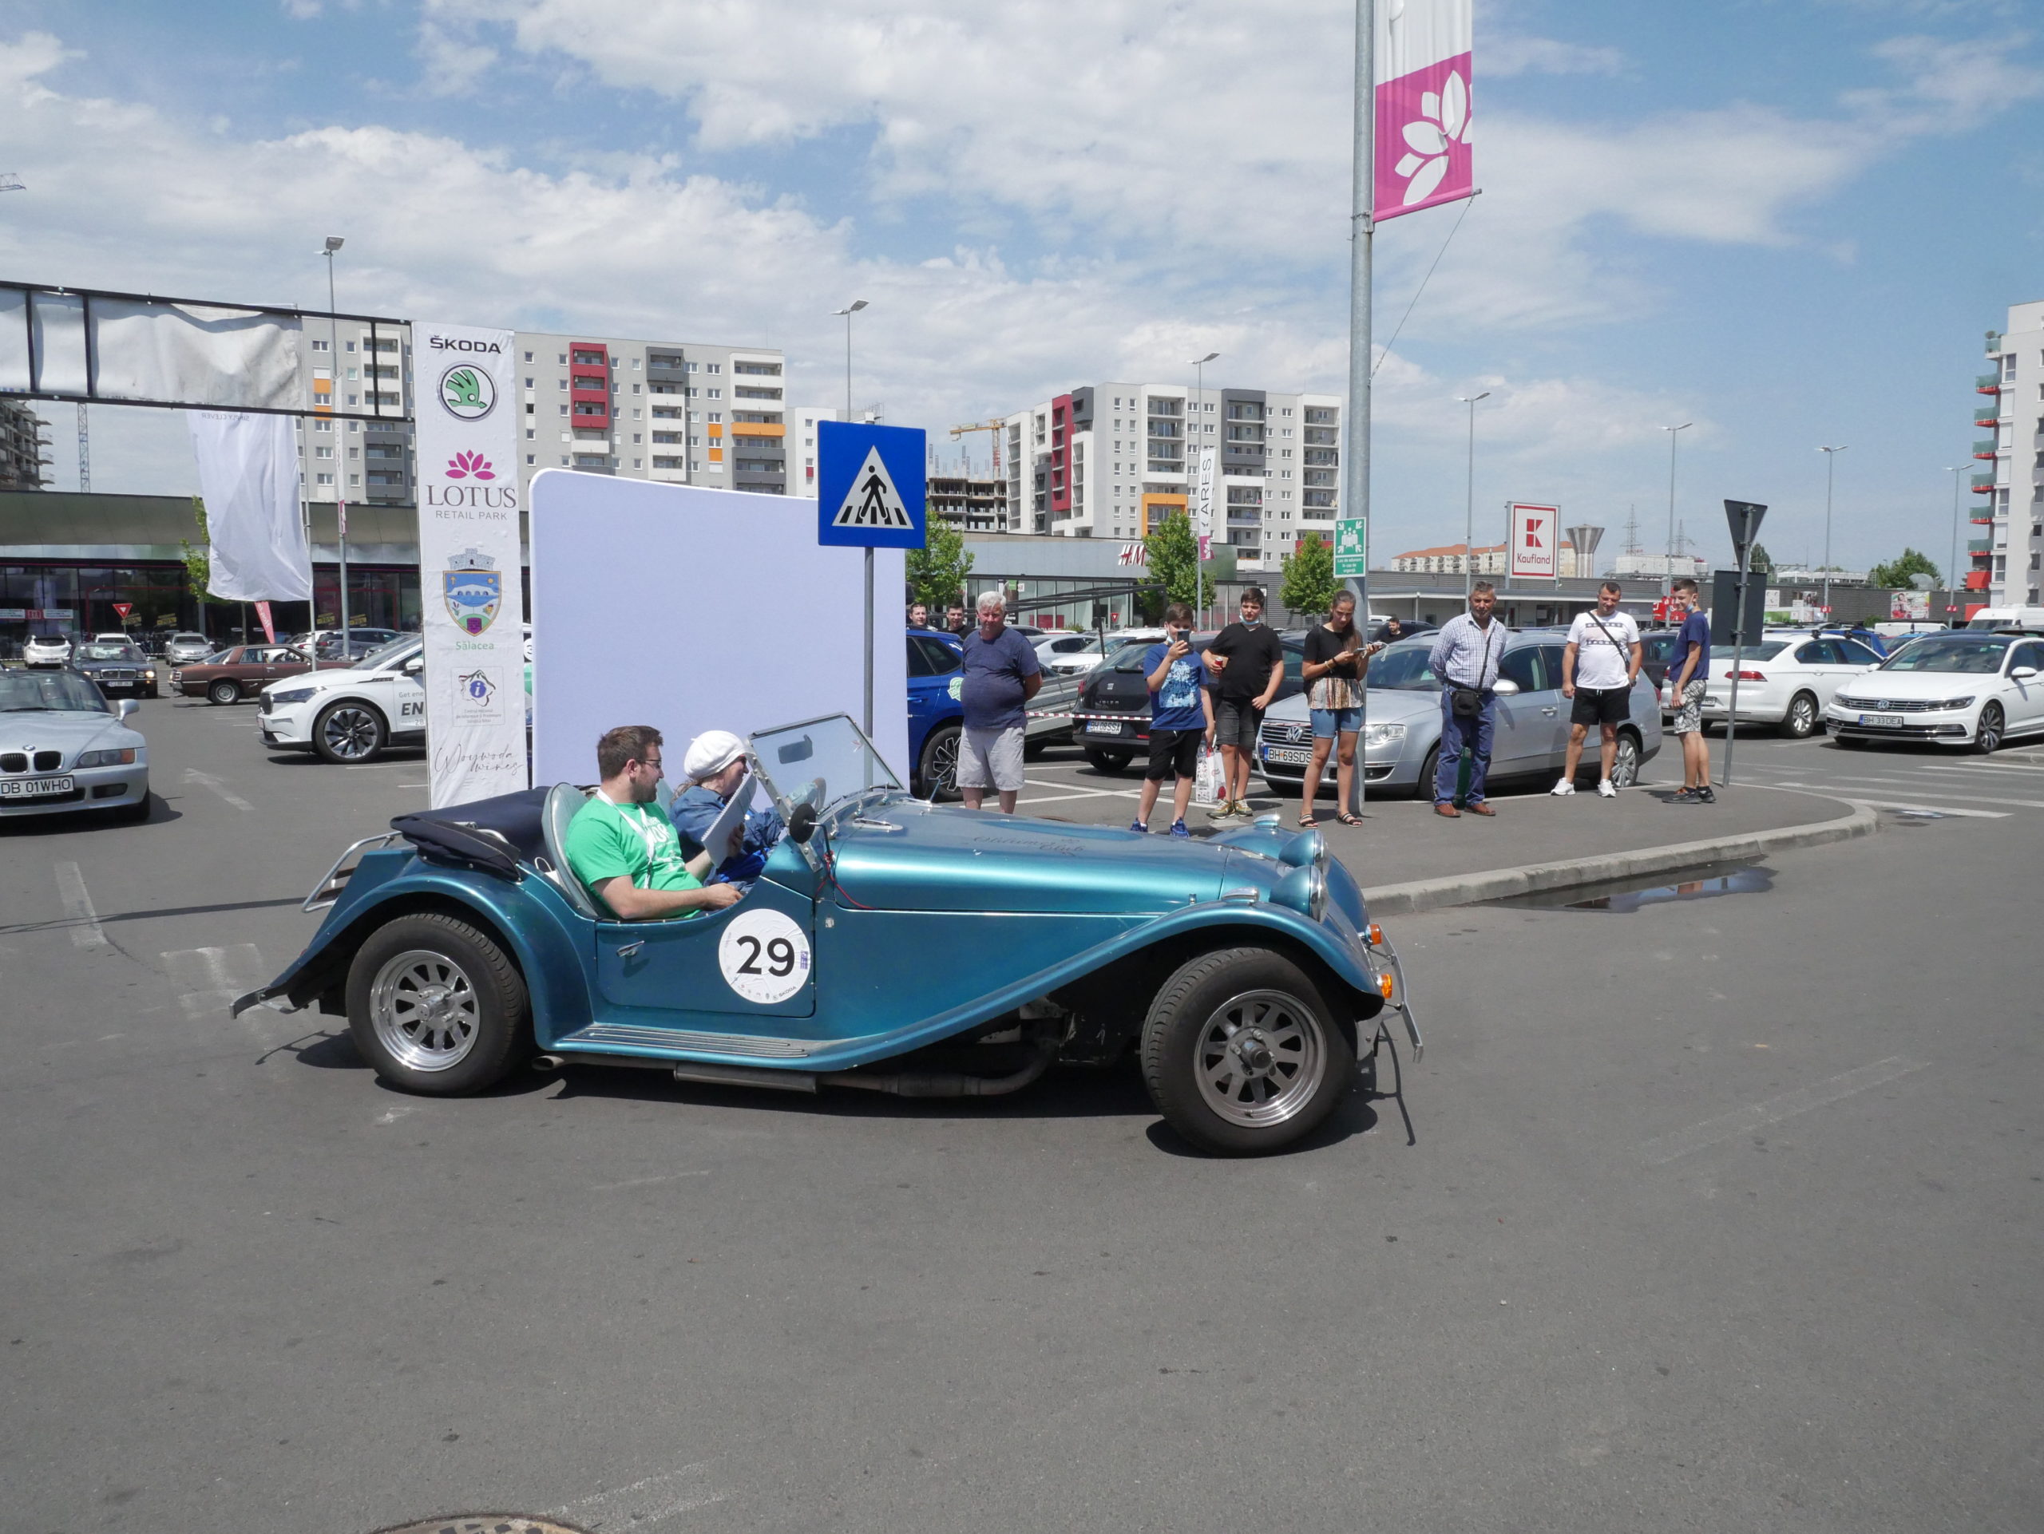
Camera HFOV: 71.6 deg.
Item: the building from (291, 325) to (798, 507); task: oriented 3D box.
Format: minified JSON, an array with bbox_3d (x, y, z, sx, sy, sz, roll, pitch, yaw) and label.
[{"bbox_3d":[-56.252,-31.206,165.510,54.500,34.864,16.000,-2,6,-19],"label":"building"}]

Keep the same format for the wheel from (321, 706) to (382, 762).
[{"bbox_3d":[-8.090,-0.382,17.046,0.710,0.710,0.240,-3,6,-30],"label":"wheel"}]

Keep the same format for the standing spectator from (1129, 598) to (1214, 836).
[{"bbox_3d":[1.036,-0.336,9.778,0.530,1.598,0.420,1,5,9],"label":"standing spectator"}]

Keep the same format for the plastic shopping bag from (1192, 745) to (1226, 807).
[{"bbox_3d":[1.345,0.051,10.100,0.220,0.420,0.130,1,5,18],"label":"plastic shopping bag"}]

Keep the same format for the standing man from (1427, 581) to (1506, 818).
[{"bbox_3d":[3.416,-0.510,10.815,0.540,1.740,0.360,0,5,-3],"label":"standing man"}]

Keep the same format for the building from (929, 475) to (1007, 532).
[{"bbox_3d":[-12.224,-37.234,258.146,26.000,29.509,16.000,-2,6,-19],"label":"building"}]

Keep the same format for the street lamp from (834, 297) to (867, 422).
[{"bbox_3d":[-5.776,-9.385,48.455,0.400,12.750,2.100,-4,6,-35],"label":"street lamp"}]

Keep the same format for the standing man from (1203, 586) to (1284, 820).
[{"bbox_3d":[1.687,-0.507,10.941,0.570,1.759,0.370,1,5,14],"label":"standing man"}]

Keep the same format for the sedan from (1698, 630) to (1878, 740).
[{"bbox_3d":[11.407,-1.247,21.215,4.770,1.480,1.850,-4,7,-35],"label":"sedan"}]

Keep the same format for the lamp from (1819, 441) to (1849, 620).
[{"bbox_3d":[35.820,-9.163,62.568,0.350,10.000,1.200,-3,6,-33],"label":"lamp"}]

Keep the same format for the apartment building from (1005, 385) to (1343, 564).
[{"bbox_3d":[22.036,-34.758,207.883,36.800,36.000,34.000,-2,5,-21],"label":"apartment building"}]

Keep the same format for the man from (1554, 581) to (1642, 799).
[{"bbox_3d":[4.890,-0.625,11.964,0.700,1.770,0.420,2,6,27],"label":"man"}]

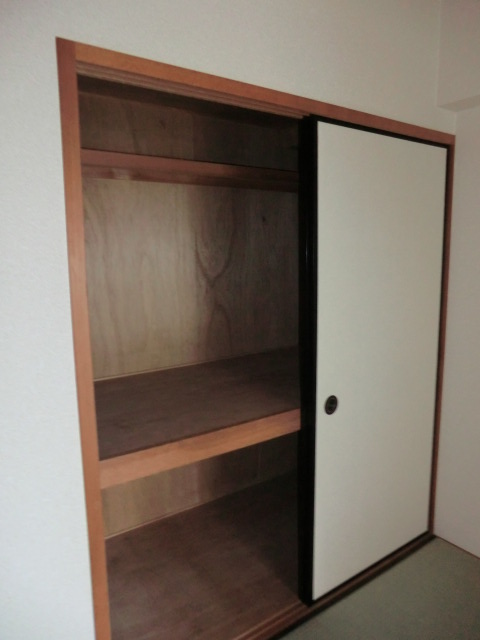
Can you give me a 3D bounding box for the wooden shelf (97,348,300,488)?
[{"bbox_3d":[-0.011,0.325,1.994,1.550,0.082,0.830,-6,10,-33],"label":"wooden shelf"}]

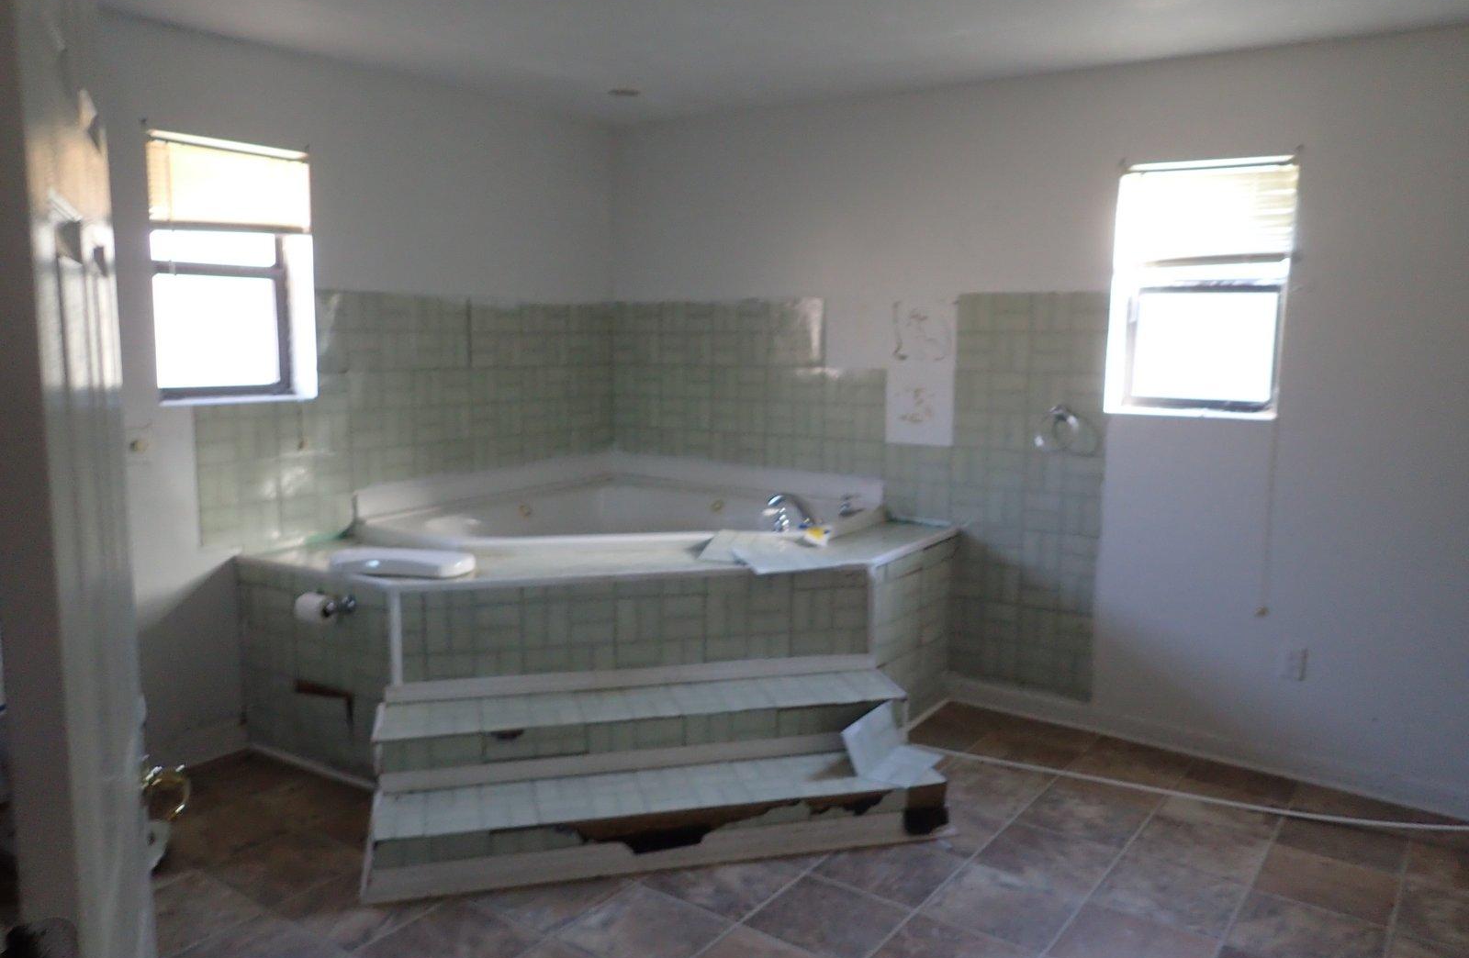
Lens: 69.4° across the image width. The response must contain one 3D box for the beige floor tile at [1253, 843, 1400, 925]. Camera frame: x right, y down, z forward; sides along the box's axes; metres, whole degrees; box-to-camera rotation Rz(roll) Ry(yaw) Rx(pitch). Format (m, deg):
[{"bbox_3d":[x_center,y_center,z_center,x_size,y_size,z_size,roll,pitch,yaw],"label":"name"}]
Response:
[{"bbox_3d":[1.645,1.125,2.956,0.328,0.010,0.328,7,10,35],"label":"beige floor tile"}]

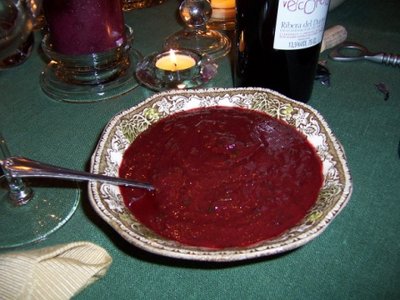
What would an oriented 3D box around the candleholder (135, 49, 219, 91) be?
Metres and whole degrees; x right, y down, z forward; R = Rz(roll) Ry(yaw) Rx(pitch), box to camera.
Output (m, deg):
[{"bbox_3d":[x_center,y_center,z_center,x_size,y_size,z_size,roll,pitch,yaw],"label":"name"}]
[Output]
[{"bbox_3d":[-0.023,-0.078,0.392,0.081,0.028,0.081,-3,40,0],"label":"candleholder"}]

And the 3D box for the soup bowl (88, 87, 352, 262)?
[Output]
[{"bbox_3d":[0.012,0.019,0.257,0.160,0.049,0.160,-3,40,0],"label":"soup bowl"}]

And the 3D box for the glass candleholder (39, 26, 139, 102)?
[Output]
[{"bbox_3d":[-0.118,-0.101,0.413,0.118,0.043,0.118,-3,40,0],"label":"glass candleholder"}]

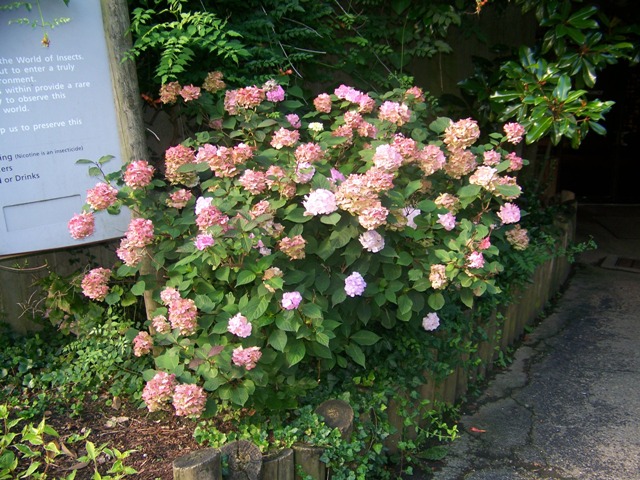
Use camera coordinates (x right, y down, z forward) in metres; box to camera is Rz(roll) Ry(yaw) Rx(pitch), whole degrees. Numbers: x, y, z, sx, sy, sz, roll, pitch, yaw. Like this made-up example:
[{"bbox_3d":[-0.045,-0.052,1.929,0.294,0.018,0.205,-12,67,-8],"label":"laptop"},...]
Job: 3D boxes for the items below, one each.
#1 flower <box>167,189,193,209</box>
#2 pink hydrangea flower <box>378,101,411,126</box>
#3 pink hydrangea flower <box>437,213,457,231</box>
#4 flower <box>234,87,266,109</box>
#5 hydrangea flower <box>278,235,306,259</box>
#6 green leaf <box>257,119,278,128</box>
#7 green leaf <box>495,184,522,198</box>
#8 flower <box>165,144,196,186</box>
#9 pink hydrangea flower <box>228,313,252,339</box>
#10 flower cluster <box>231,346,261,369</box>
[{"bbox_3d":[-0.547,-0.162,2.520,0.098,0.072,0.084,-6,18,-12],"label":"flower"},{"bbox_3d":[0.348,-0.586,3.000,0.153,0.121,0.136,1,20,6],"label":"pink hydrangea flower"},{"bbox_3d":[0.528,-0.077,2.700,0.081,0.069,0.067,4,19,11],"label":"pink hydrangea flower"},{"bbox_3d":[-0.264,-0.542,2.460,0.120,0.085,0.110,-4,20,-5],"label":"flower"},{"bbox_3d":[-0.099,0.023,2.330,0.098,0.080,0.089,-3,18,-2],"label":"hydrangea flower"},{"bbox_3d":[-0.227,-0.504,2.800,0.090,0.030,0.055,-1,19,-4],"label":"green leaf"},{"bbox_3d":[0.757,-0.195,2.600,0.110,0.050,0.075,4,21,16],"label":"green leaf"},{"bbox_3d":[-0.614,-0.328,2.850,0.141,0.178,0.130,-5,15,-12],"label":"flower"},{"bbox_3d":[-0.255,0.271,2.050,0.078,0.078,0.072,-5,21,-8],"label":"pink hydrangea flower"},{"bbox_3d":[-0.241,0.394,2.150,0.097,0.074,0.085,-5,18,-7],"label":"flower cluster"}]

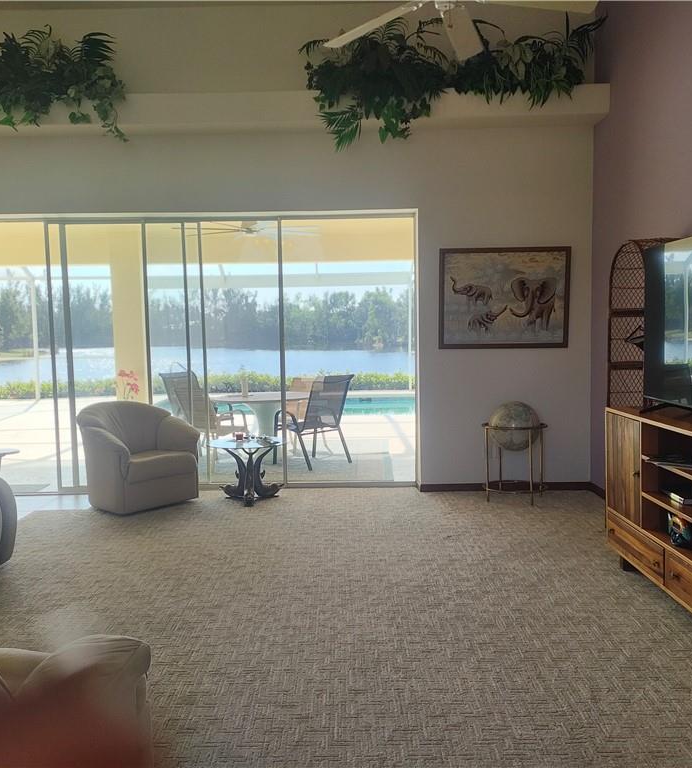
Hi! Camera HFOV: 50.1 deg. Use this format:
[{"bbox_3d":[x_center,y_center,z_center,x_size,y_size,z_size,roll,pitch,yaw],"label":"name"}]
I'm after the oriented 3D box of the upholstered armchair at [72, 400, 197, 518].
[{"bbox_3d":[-1.784,0.591,6.261,0.790,0.840,0.800,3,6,44],"label":"upholstered armchair"}]

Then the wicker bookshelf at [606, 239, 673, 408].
[{"bbox_3d":[1.952,0.076,4.728,0.328,1.961,0.590,-1,4,-1],"label":"wicker bookshelf"}]

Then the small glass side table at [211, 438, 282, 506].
[{"bbox_3d":[-0.840,0.746,6.263,0.633,0.503,0.633,-1,4,-1],"label":"small glass side table"}]

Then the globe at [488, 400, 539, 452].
[{"bbox_3d":[1.399,0.348,6.128,0.410,0.410,0.410,-1,4,-1],"label":"globe"}]

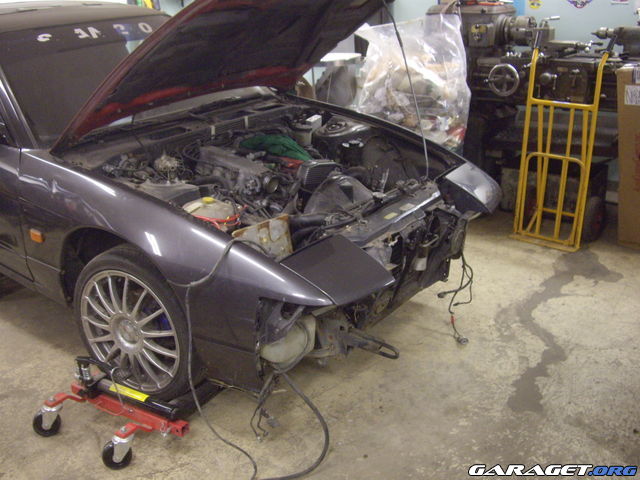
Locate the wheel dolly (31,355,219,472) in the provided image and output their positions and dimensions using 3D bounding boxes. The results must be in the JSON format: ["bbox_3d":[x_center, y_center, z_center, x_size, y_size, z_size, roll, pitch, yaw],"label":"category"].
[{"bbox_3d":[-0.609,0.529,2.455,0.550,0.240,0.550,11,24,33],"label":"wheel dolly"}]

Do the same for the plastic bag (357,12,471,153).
[{"bbox_3d":[0.546,-0.774,4.150,0.660,1.050,0.500,7,22,24],"label":"plastic bag"}]

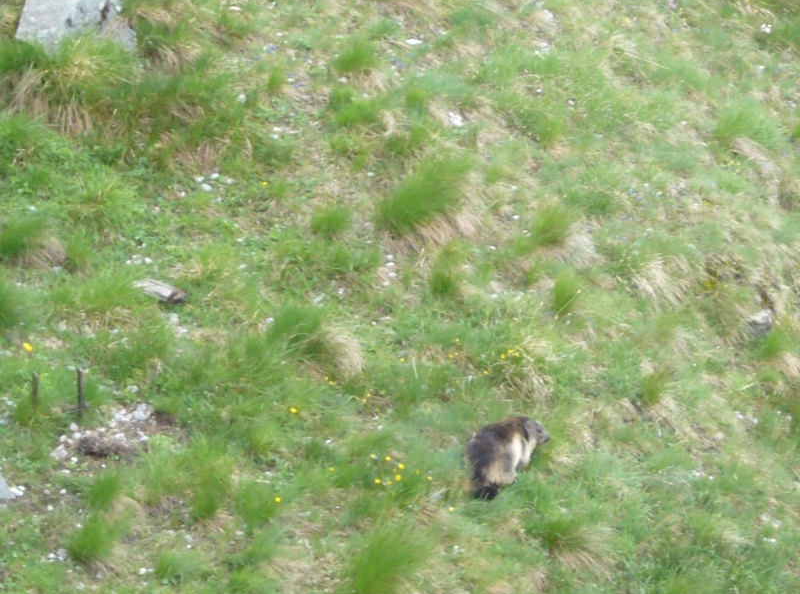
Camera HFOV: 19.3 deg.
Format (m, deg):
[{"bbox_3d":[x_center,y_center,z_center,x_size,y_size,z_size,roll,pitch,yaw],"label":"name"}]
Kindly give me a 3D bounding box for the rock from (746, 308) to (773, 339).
[{"bbox_3d":[1.433,0.110,9.400,0.100,0.100,0.085,0,16,0],"label":"rock"}]

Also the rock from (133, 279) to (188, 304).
[{"bbox_3d":[-0.965,-0.022,9.500,0.200,0.053,0.100,6,17,21],"label":"rock"}]

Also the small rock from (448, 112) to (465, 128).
[{"bbox_3d":[0.244,-0.768,10.200,0.068,0.059,0.057,0,16,0],"label":"small rock"}]

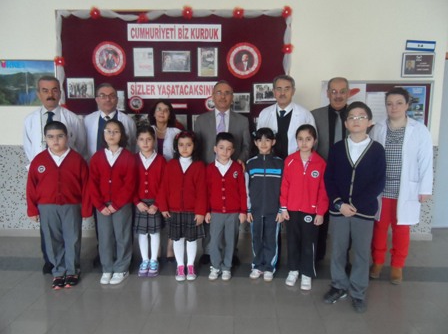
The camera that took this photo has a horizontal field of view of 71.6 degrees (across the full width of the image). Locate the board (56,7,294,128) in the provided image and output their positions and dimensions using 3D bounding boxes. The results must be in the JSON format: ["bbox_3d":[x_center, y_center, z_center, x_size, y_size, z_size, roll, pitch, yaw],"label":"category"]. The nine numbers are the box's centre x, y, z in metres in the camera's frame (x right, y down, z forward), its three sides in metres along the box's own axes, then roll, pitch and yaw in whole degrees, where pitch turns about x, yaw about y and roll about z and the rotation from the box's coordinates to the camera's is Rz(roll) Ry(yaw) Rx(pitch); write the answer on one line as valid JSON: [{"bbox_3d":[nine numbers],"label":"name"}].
[{"bbox_3d":[-0.551,-1.006,3.372,2.551,1.322,0.060,0,7,1],"label":"board"}]

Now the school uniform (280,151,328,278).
[{"bbox_3d":[0.668,0.413,2.618,0.395,1.089,0.240,3,8,17],"label":"school uniform"}]

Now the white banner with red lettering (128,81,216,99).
[{"bbox_3d":[-0.531,-0.832,3.383,1.035,0.184,0.010,1,6,1],"label":"white banner with red lettering"}]

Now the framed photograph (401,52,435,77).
[{"bbox_3d":[2.059,-1.073,3.290,0.344,0.255,0.020,1,6,1],"label":"framed photograph"}]

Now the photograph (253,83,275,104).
[{"bbox_3d":[0.486,-0.813,3.454,0.303,0.220,0.020,0,6,0],"label":"photograph"}]

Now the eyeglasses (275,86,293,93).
[{"bbox_3d":[0.497,-0.649,2.639,0.147,0.043,0.140,1,6,3],"label":"eyeglasses"}]

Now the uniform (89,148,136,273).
[{"bbox_3d":[-0.895,0.361,2.573,0.382,1.053,0.260,-1,7,-9],"label":"uniform"}]

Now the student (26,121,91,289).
[{"bbox_3d":[-1.286,0.290,2.441,0.475,1.291,0.300,-1,6,-10],"label":"student"}]

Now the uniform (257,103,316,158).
[{"bbox_3d":[0.543,-0.108,2.758,0.512,0.884,0.300,1,7,4],"label":"uniform"}]

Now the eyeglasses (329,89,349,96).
[{"bbox_3d":[0.957,-0.620,2.605,0.148,0.046,0.130,1,7,7],"label":"eyeglasses"}]

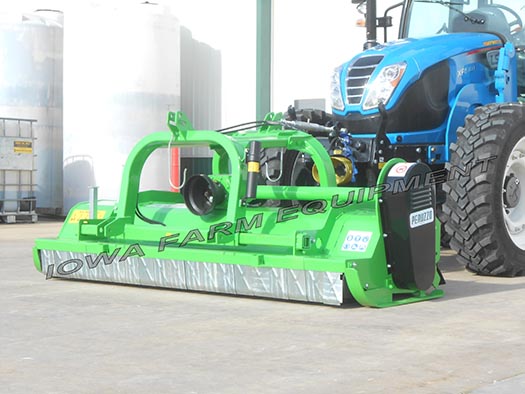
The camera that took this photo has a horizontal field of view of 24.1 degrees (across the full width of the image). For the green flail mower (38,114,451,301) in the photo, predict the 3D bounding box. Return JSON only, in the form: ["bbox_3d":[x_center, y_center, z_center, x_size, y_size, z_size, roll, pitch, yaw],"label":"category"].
[{"bbox_3d":[-0.155,0.024,7.467,2.469,1.063,1.077,2,3,37],"label":"green flail mower"}]

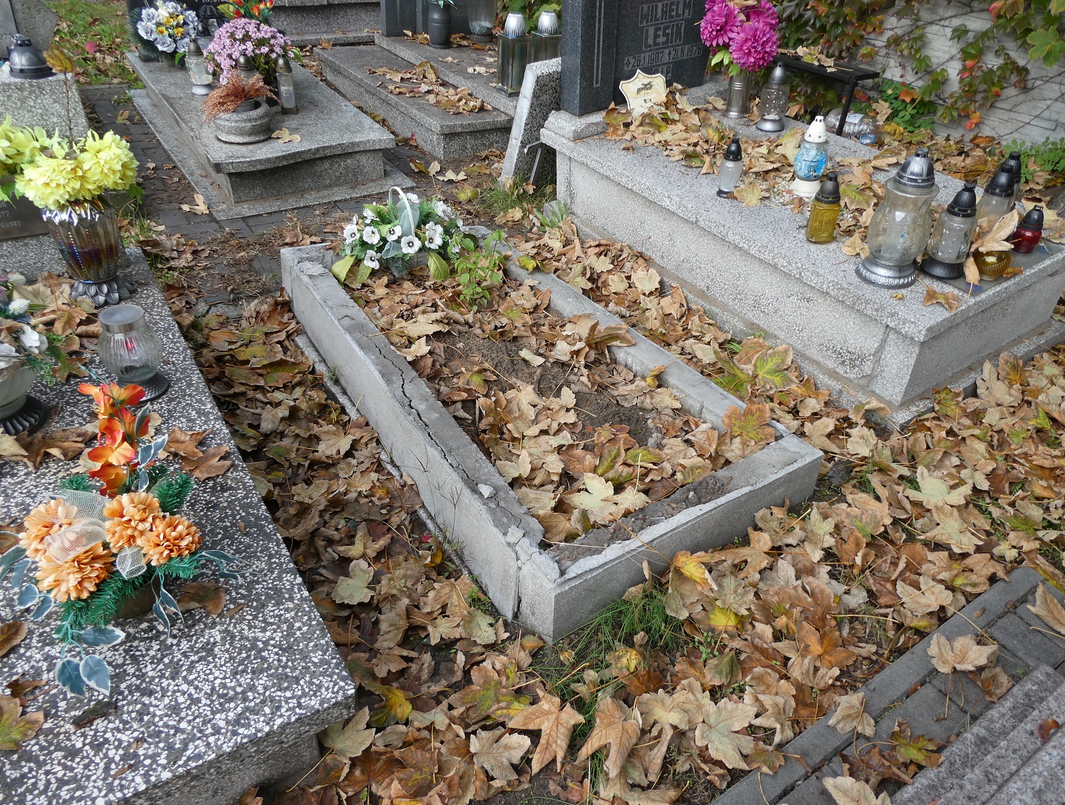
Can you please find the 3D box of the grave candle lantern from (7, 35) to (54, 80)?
[{"bbox_3d":[-1.411,-0.969,2.078,0.120,0.098,0.120,-20,43,-27],"label":"grave candle lantern"}]

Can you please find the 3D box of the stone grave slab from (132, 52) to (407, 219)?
[{"bbox_3d":[-1.543,-1.578,4.048,0.918,0.240,2.164,-19,42,-27],"label":"stone grave slab"}]

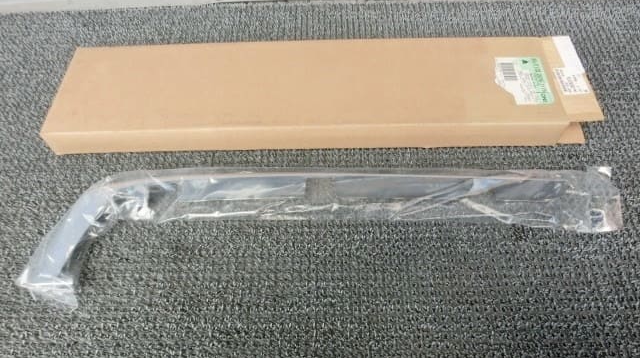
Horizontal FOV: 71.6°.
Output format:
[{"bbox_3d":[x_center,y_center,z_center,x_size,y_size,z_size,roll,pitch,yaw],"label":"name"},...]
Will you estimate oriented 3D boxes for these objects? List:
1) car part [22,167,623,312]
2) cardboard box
[{"bbox_3d":[0.015,0.078,0.652,0.861,0.058,0.202,-1,58,3],"label":"car part"},{"bbox_3d":[-0.007,-0.151,0.793,0.912,0.060,0.199,-1,58,3],"label":"cardboard box"}]

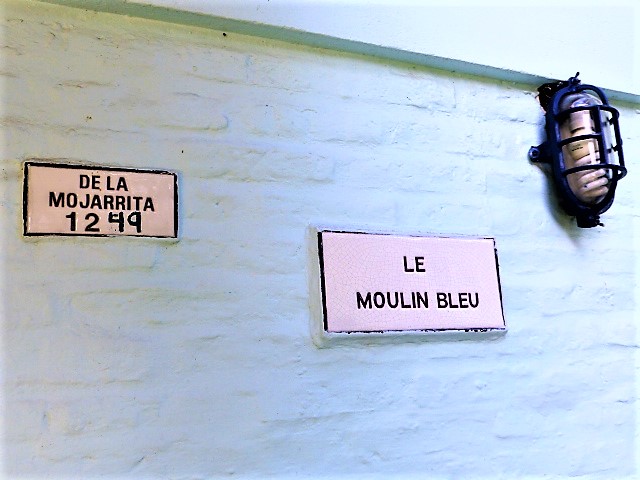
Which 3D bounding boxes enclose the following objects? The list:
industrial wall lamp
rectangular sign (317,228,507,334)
[{"bbox_3d":[0.470,-0.161,1.098,0.174,0.279,0.108,2,-13,-22],"label":"industrial wall lamp"},{"bbox_3d":[0.140,0.065,0.951,0.307,0.145,0.020,2,-13,-22],"label":"rectangular sign"}]

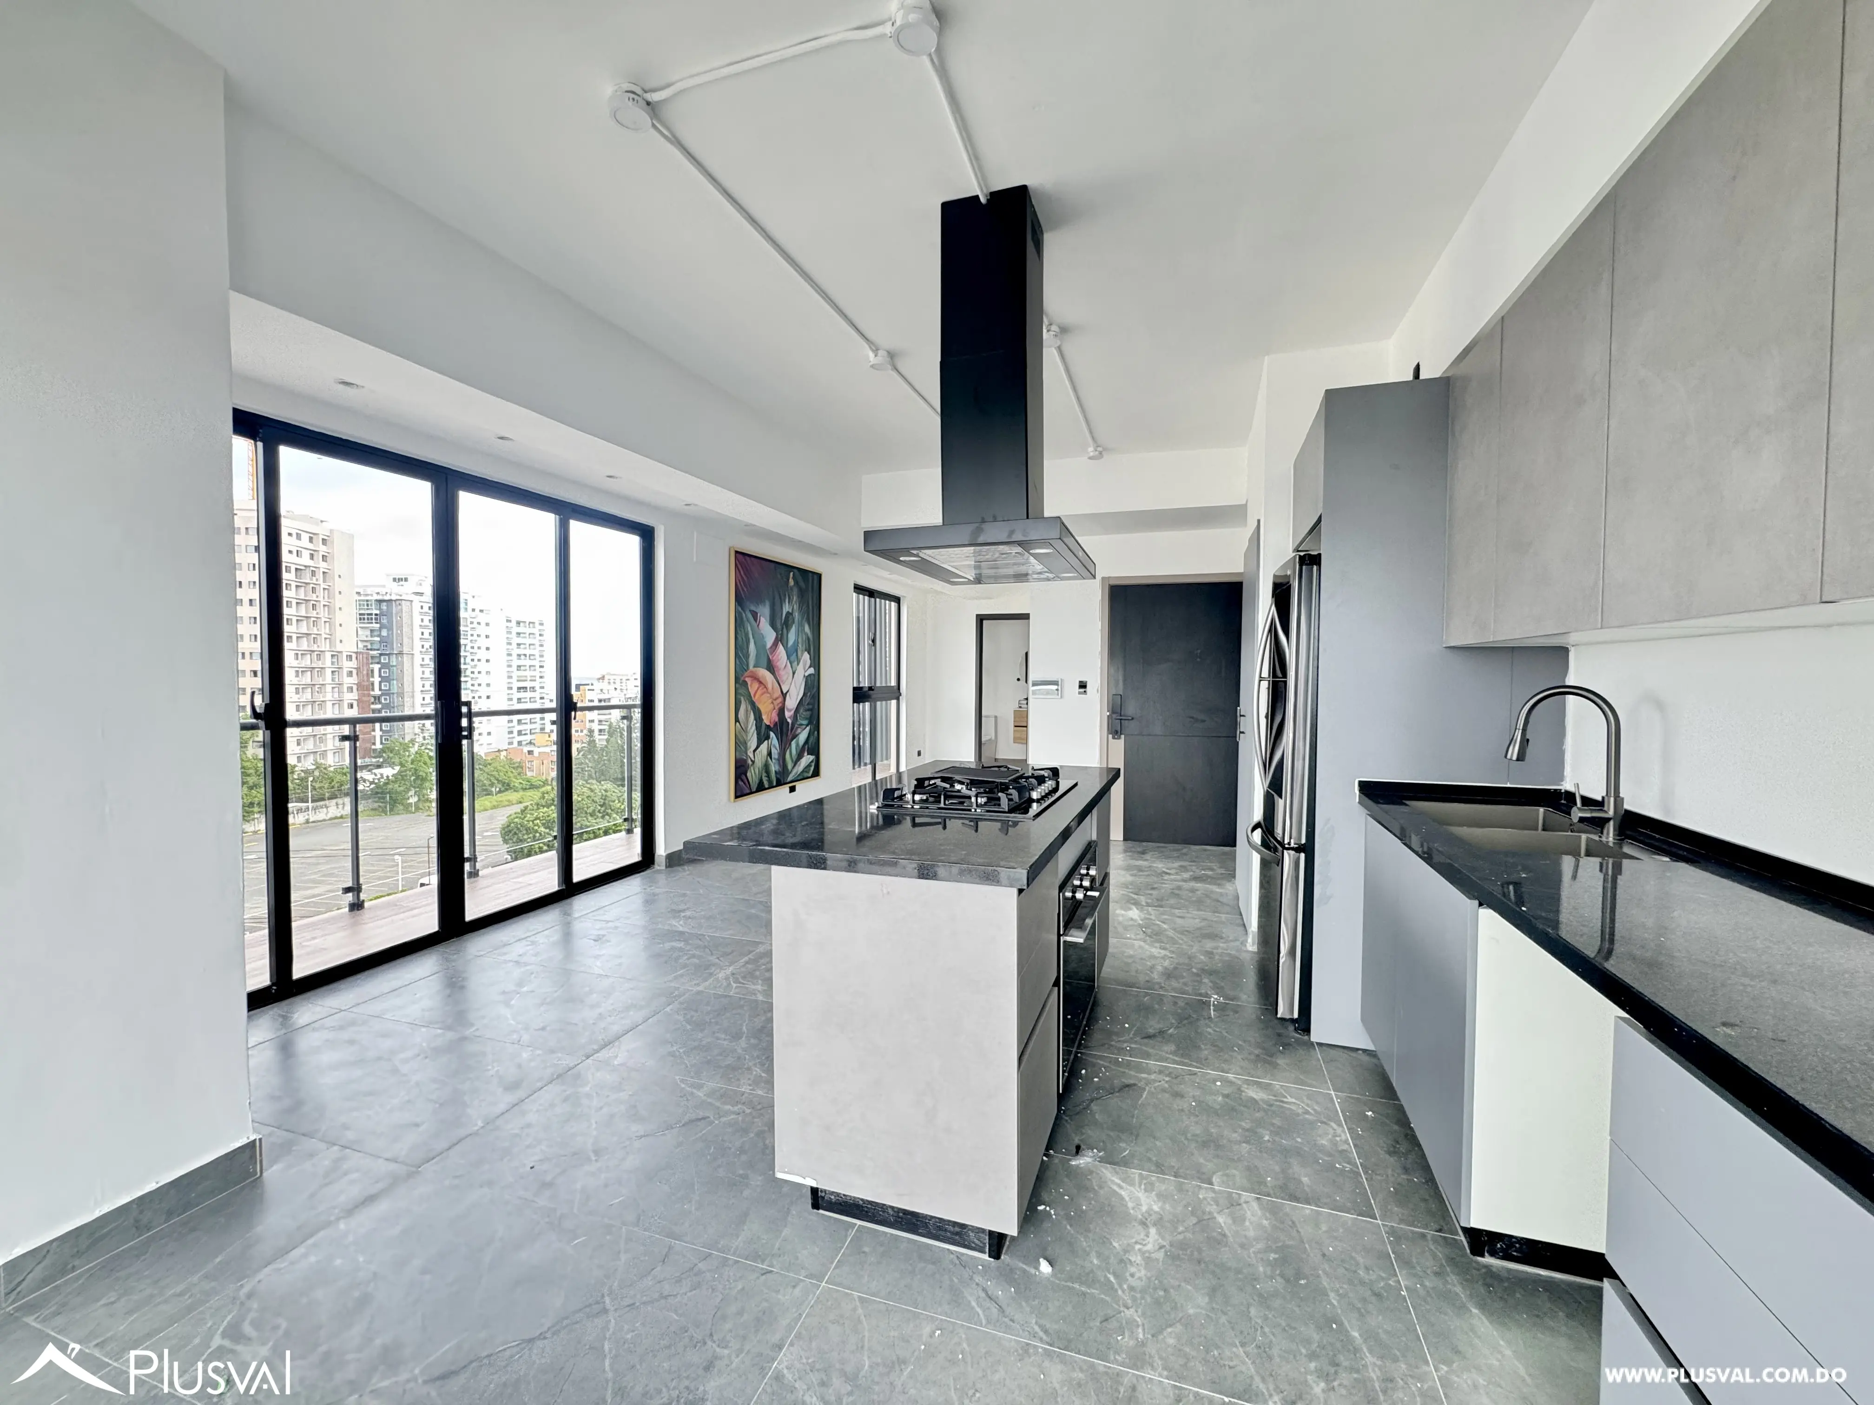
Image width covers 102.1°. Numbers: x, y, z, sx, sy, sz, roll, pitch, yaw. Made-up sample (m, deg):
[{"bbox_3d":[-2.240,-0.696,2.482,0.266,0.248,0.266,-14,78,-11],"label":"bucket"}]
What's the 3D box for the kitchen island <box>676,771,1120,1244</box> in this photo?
[{"bbox_3d":[0.091,0.784,2.698,0.898,0.927,1.948,1,2,19],"label":"kitchen island"}]

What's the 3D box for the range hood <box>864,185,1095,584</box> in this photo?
[{"bbox_3d":[0.201,-1.067,2.608,0.609,1.194,0.902,1,2,19],"label":"range hood"}]

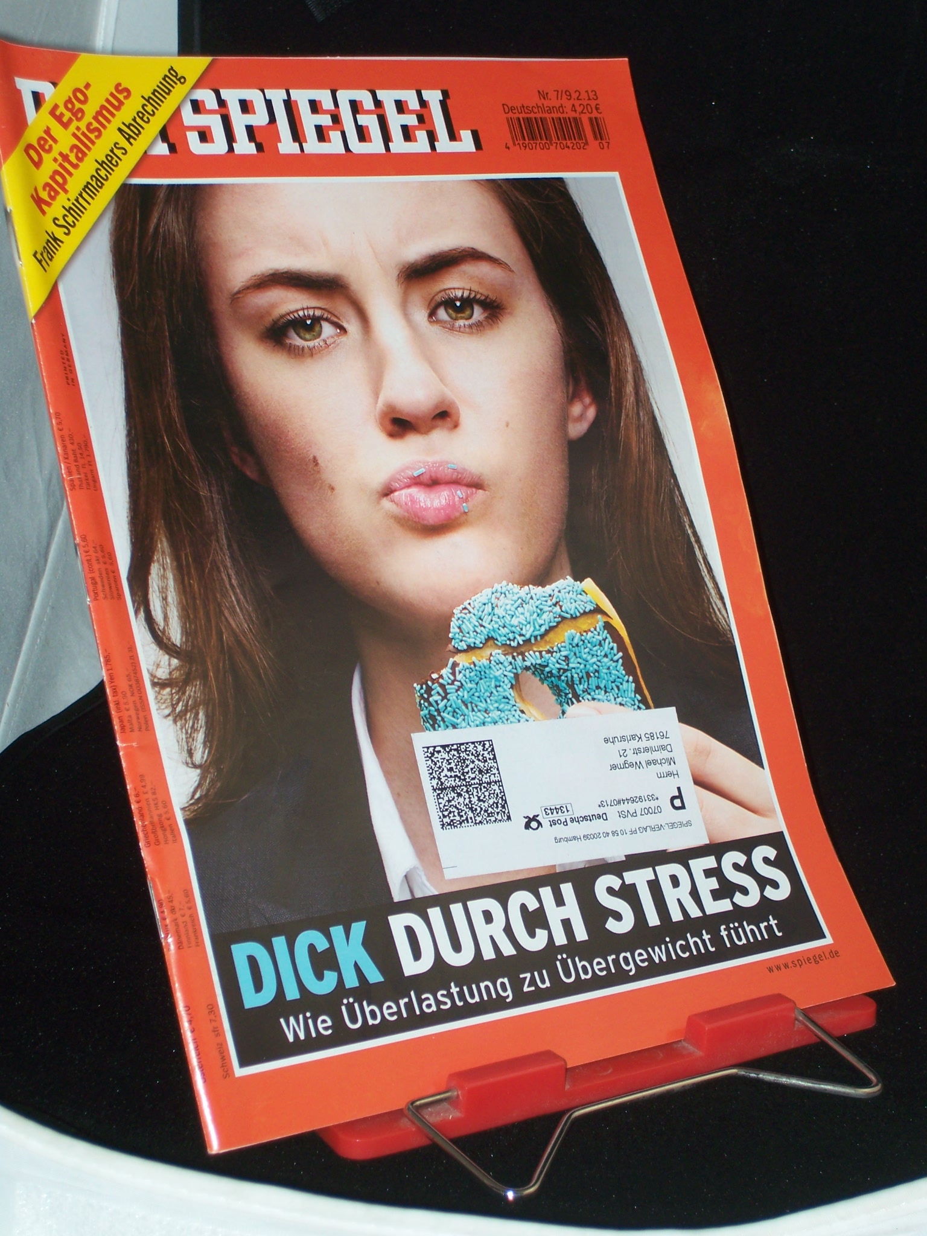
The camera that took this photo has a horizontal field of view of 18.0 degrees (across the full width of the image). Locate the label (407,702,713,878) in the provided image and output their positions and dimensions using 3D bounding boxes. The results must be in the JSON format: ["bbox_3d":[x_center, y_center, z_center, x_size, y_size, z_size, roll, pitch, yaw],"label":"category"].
[{"bbox_3d":[0.027,0.045,0.773,0.087,0.039,0.001,-4,-15,-35],"label":"label"}]

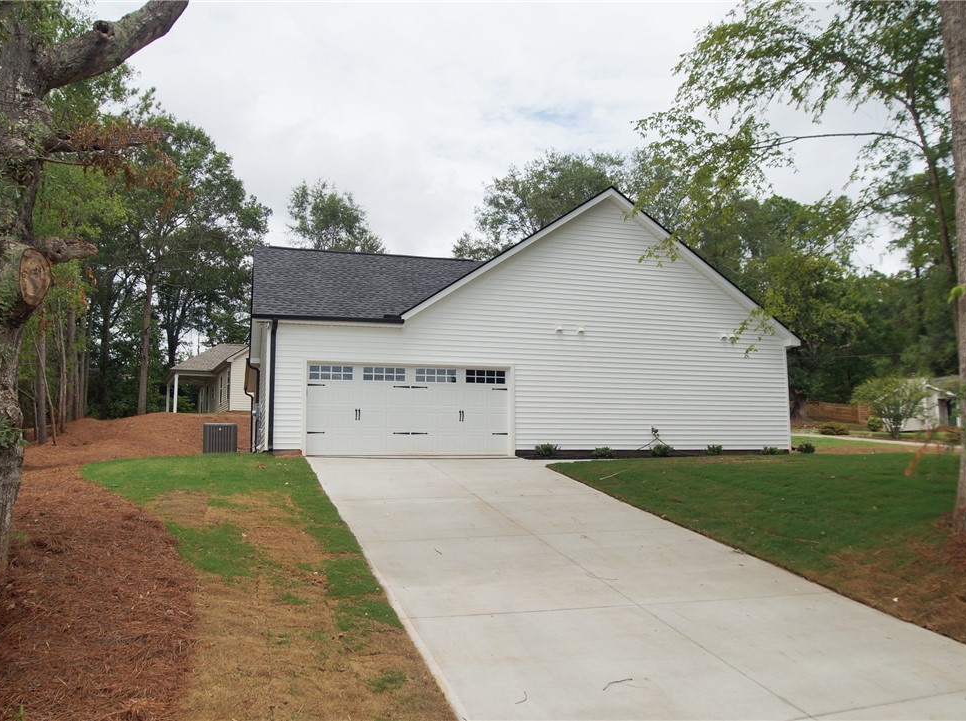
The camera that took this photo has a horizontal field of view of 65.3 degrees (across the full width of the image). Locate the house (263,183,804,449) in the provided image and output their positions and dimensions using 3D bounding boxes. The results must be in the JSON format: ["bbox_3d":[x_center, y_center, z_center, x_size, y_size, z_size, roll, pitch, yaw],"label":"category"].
[{"bbox_3d":[-0.164,-0.381,25.072,14.563,6.919,14.001,2,-7,-17],"label":"house"}]

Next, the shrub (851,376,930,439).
[{"bbox_3d":[23.236,2.680,43.000,4.448,3.535,4.314,2,-7,-17],"label":"shrub"}]

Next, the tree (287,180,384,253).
[{"bbox_3d":[-9.279,-3.233,46.121,7.200,15.944,7.200,2,-7,-17],"label":"tree"}]

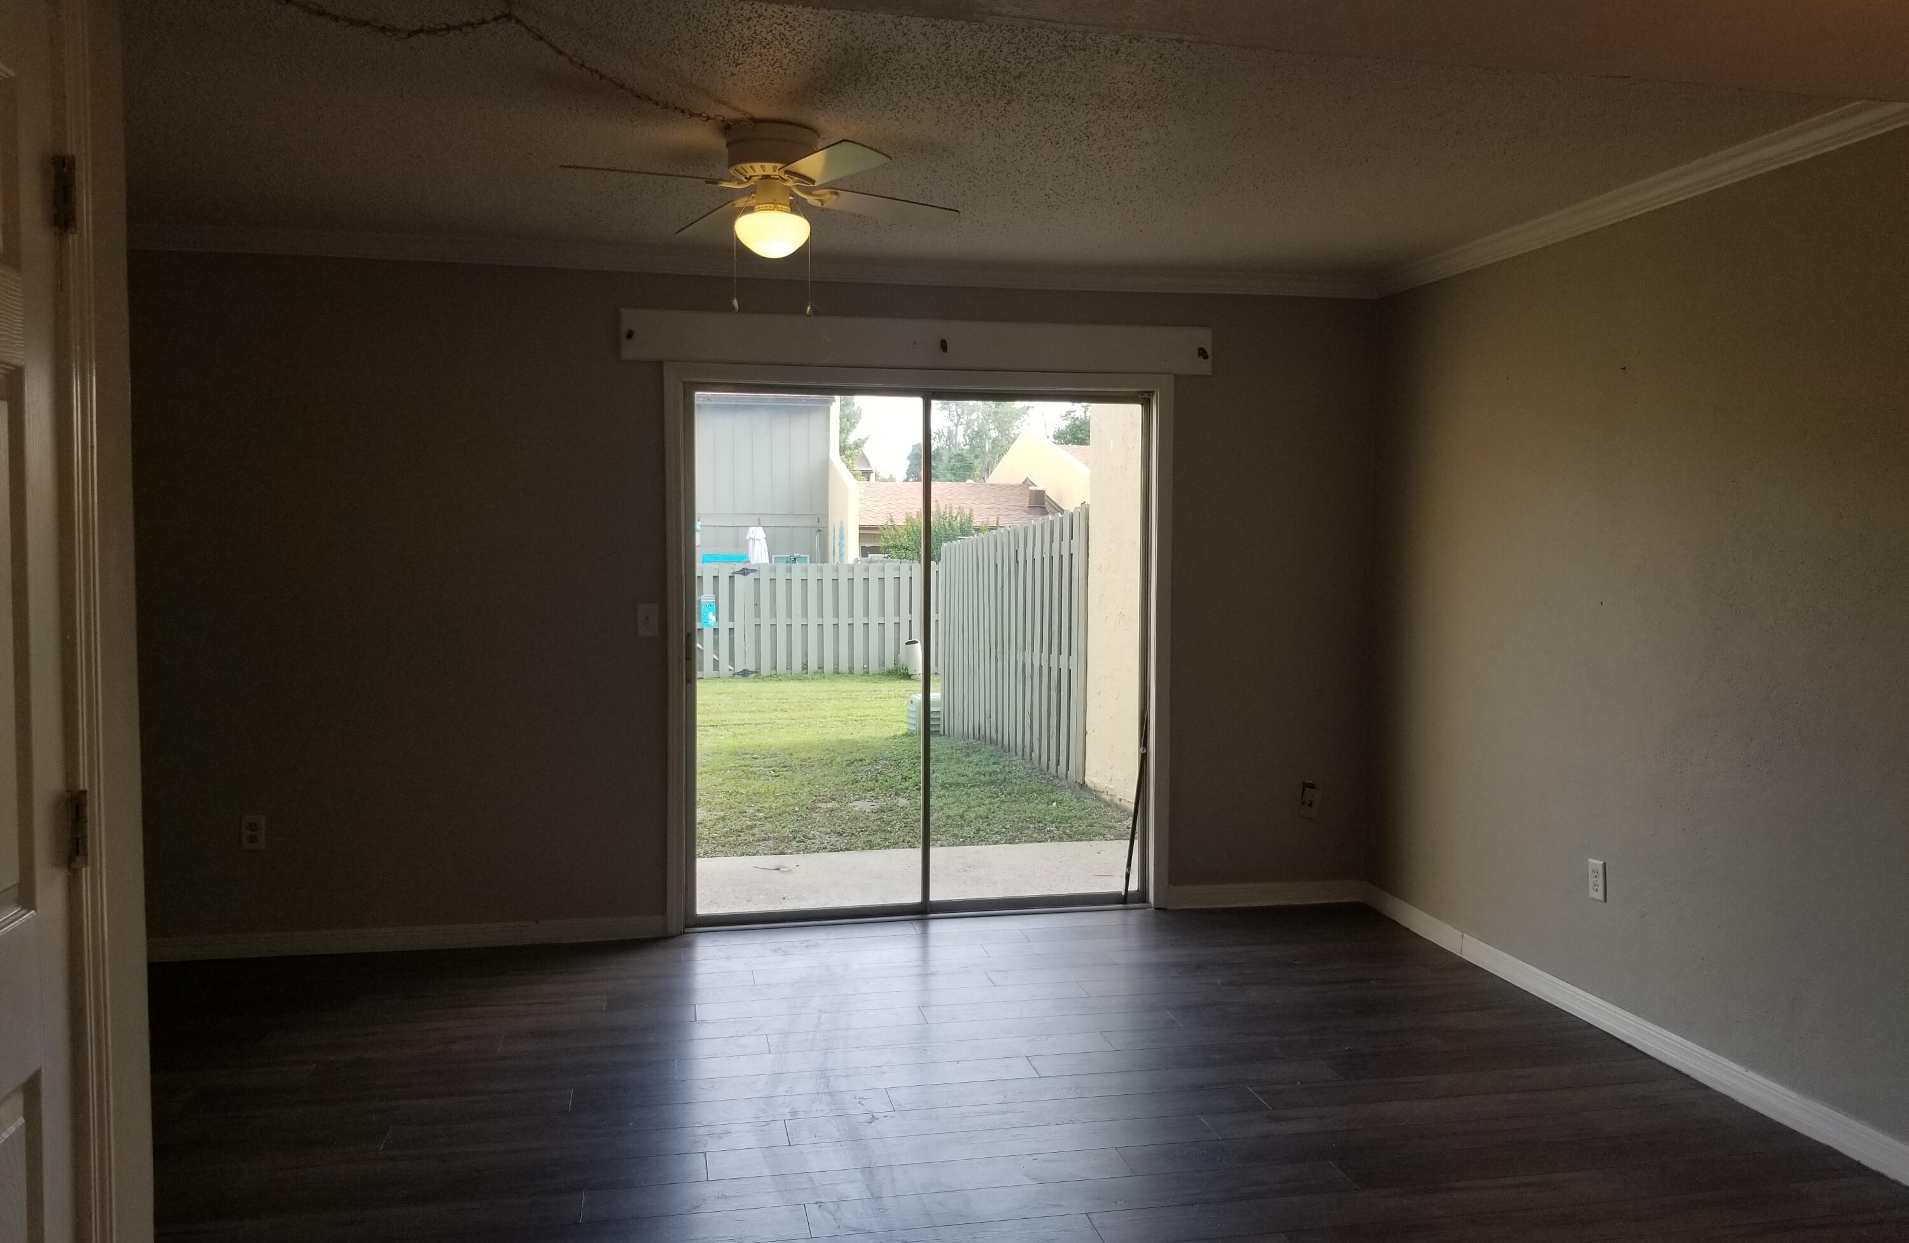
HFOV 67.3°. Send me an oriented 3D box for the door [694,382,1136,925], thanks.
[{"bbox_3d":[-0.113,0.128,5.386,1.750,1.967,0.070,0,3,-11],"label":"door"}]

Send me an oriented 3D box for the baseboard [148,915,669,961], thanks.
[{"bbox_3d":[-1.940,1.105,5.009,1.847,0.082,0.015,0,3,-11],"label":"baseboard"}]

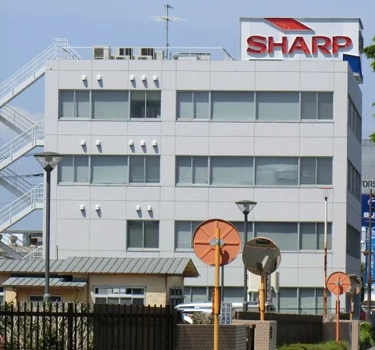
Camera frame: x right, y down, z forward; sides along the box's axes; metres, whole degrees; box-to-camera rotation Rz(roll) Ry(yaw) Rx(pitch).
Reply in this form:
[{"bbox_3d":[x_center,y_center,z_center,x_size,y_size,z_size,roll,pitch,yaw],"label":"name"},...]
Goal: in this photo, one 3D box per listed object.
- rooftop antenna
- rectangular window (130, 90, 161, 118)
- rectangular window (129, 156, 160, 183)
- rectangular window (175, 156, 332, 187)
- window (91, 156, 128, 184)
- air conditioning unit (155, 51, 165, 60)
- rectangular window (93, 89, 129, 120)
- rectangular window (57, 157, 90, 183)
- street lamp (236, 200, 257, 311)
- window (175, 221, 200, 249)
[{"bbox_3d":[-1.087,-8.190,182.544,1.900,3.300,1.600,0,-3,17],"label":"rooftop antenna"},{"bbox_3d":[-2.316,-3.931,178.438,1.722,1.609,0.150,0,-3,5],"label":"rectangular window"},{"bbox_3d":[-2.348,-0.303,175.170,1.728,1.545,0.150,0,-2,5],"label":"rectangular window"},{"bbox_3d":[3.655,-0.206,174.664,8.644,1.623,0.150,0,-2,5],"label":"rectangular window"},{"bbox_3d":[-4.411,-0.279,180.525,2.143,1.621,0.150,0,-3,5],"label":"window"},{"bbox_3d":[-1.572,-6.633,178.372,0.507,0.600,0.380,0,-2,5],"label":"air conditioning unit"},{"bbox_3d":[-4.252,-3.871,175.472,2.032,1.615,0.150,0,-2,5],"label":"rectangular window"},{"bbox_3d":[-6.454,-0.279,180.707,1.764,1.622,0.150,0,-3,5],"label":"rectangular window"},{"bbox_3d":[1.675,3.158,90.500,0.610,4.841,0.610,0,-3,5],"label":"street lamp"},{"bbox_3d":[0.280,3.389,177.865,1.911,1.596,0.150,0,-3,5],"label":"window"}]

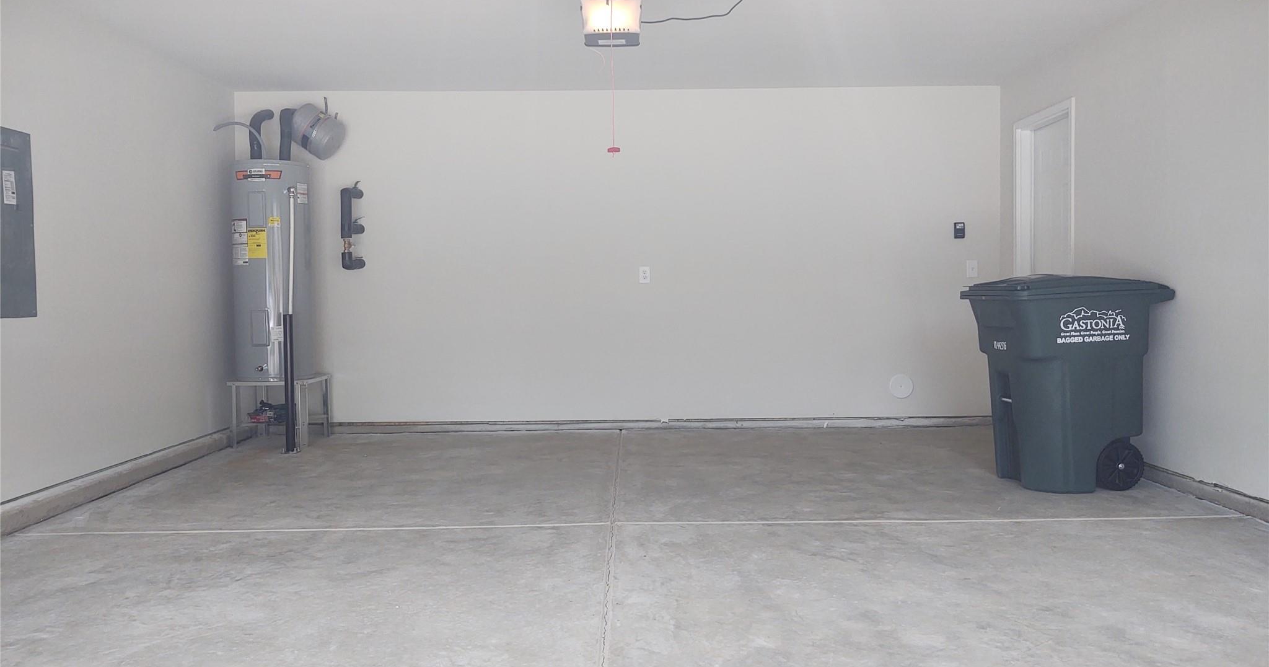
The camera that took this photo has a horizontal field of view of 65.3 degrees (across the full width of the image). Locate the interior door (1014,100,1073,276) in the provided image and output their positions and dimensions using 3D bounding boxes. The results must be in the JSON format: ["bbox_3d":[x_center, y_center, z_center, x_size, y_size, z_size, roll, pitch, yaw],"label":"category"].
[{"bbox_3d":[2.788,-0.407,6.686,0.100,2.108,0.920,-1,2,-1],"label":"interior door"}]

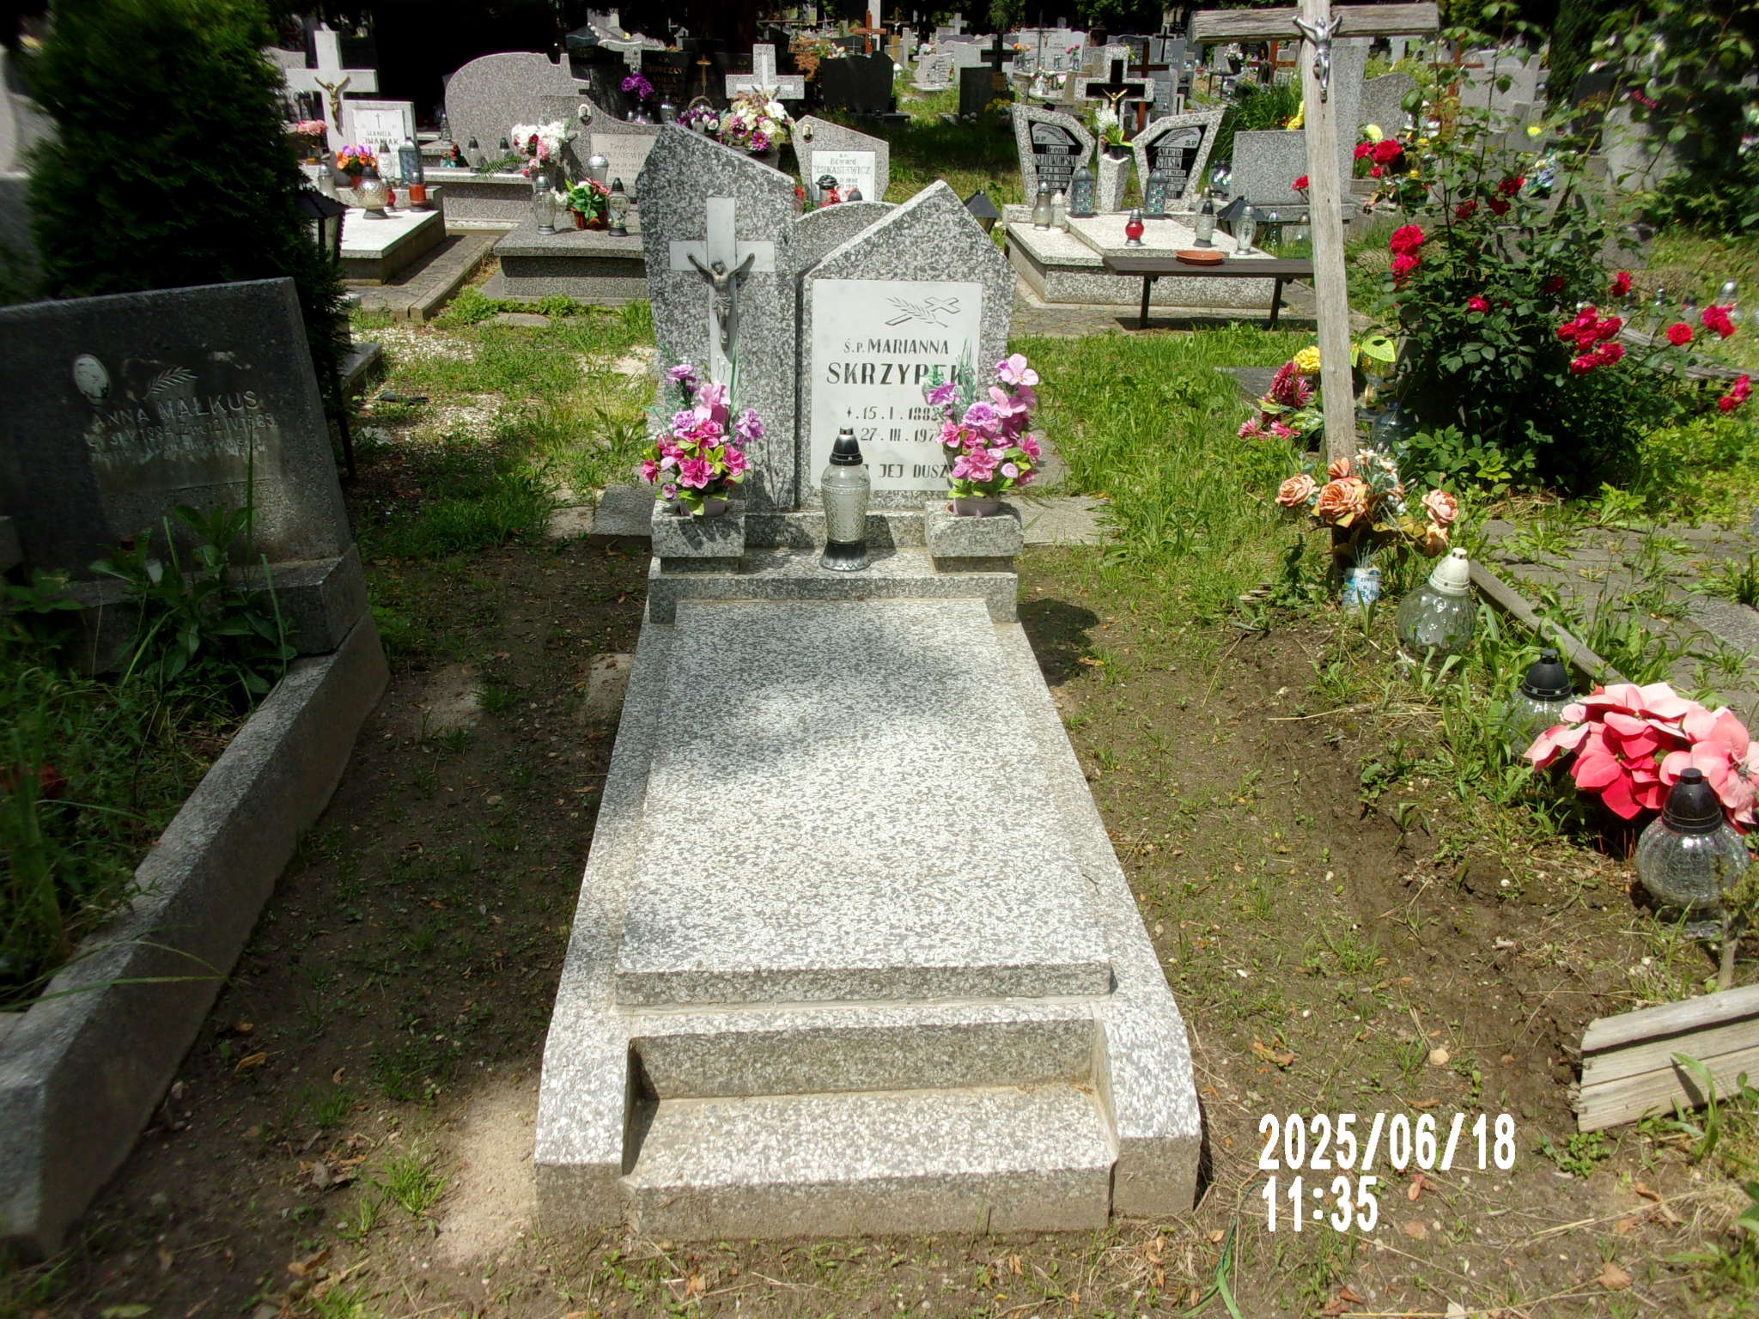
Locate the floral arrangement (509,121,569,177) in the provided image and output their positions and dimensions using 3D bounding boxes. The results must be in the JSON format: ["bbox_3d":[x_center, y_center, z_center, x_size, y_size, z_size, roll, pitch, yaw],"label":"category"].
[{"bbox_3d":[-2.278,-3.401,9.530,0.410,0.410,0.340,0,24,-4],"label":"floral arrangement"}]

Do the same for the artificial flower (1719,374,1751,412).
[{"bbox_3d":[3.129,-0.974,5.200,0.115,0.145,0.110,0,24,-4],"label":"artificial flower"}]

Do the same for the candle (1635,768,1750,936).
[{"bbox_3d":[1.434,0.332,2.528,0.211,0.315,0.211,-10,25,1],"label":"candle"}]

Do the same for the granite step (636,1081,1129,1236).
[{"bbox_3d":[-0.009,0.696,1.971,0.634,0.098,0.180,0,24,-4],"label":"granite step"}]

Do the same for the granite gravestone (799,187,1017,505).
[{"bbox_3d":[0.058,-0.736,3.352,0.486,0.763,0.110,-1,23,-4],"label":"granite gravestone"}]

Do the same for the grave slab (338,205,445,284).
[{"bbox_3d":[-3.305,-2.551,8.722,0.920,0.180,1.763,0,24,-4],"label":"grave slab"}]

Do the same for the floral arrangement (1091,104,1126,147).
[{"bbox_3d":[1.589,-3.702,9.880,0.260,0.310,0.230,0,24,-4],"label":"floral arrangement"}]

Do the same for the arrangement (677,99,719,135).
[{"bbox_3d":[-1.485,-4.450,11.694,0.350,0.330,0.300,0,24,-4],"label":"arrangement"}]

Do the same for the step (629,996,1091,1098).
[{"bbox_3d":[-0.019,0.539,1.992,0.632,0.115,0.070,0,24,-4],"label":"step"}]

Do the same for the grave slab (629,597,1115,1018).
[{"bbox_3d":[-0.063,0.177,2.671,0.705,0.058,1.408,0,24,-4],"label":"grave slab"}]

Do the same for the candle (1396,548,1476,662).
[{"bbox_3d":[1.445,-0.148,3.624,0.208,0.284,0.208,2,24,-5],"label":"candle"}]

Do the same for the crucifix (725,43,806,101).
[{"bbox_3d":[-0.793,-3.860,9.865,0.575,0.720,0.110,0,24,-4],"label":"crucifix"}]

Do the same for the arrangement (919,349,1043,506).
[{"bbox_3d":[0.227,-0.501,3.110,0.266,0.335,0.220,0,24,-4],"label":"arrangement"}]

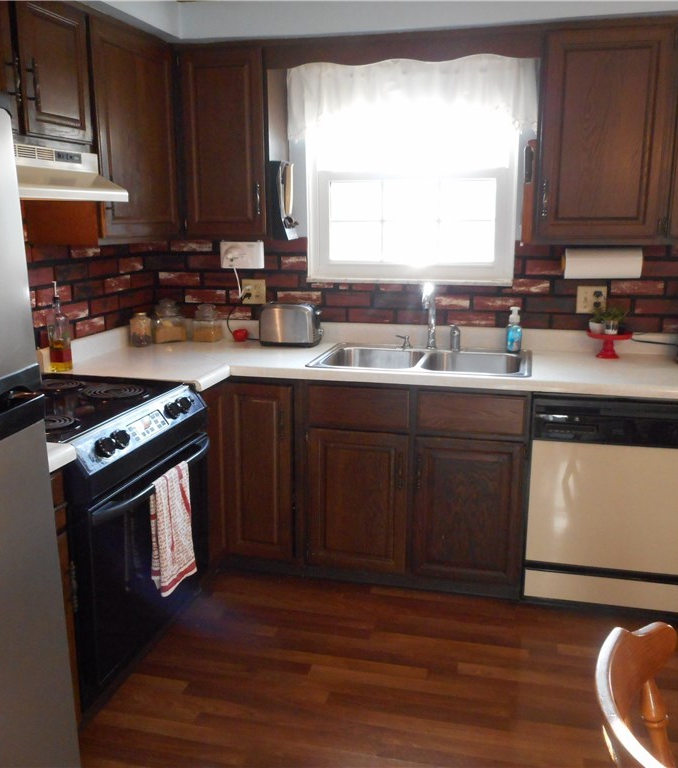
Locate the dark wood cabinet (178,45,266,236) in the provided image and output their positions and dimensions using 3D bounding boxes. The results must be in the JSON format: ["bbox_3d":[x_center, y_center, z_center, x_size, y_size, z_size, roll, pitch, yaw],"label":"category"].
[{"bbox_3d":[-0.441,-1.003,3.177,0.400,0.755,0.335,3,12,14],"label":"dark wood cabinet"}]

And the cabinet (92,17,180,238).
[{"bbox_3d":[-0.891,-0.922,2.816,0.317,0.752,0.630,3,12,14],"label":"cabinet"}]

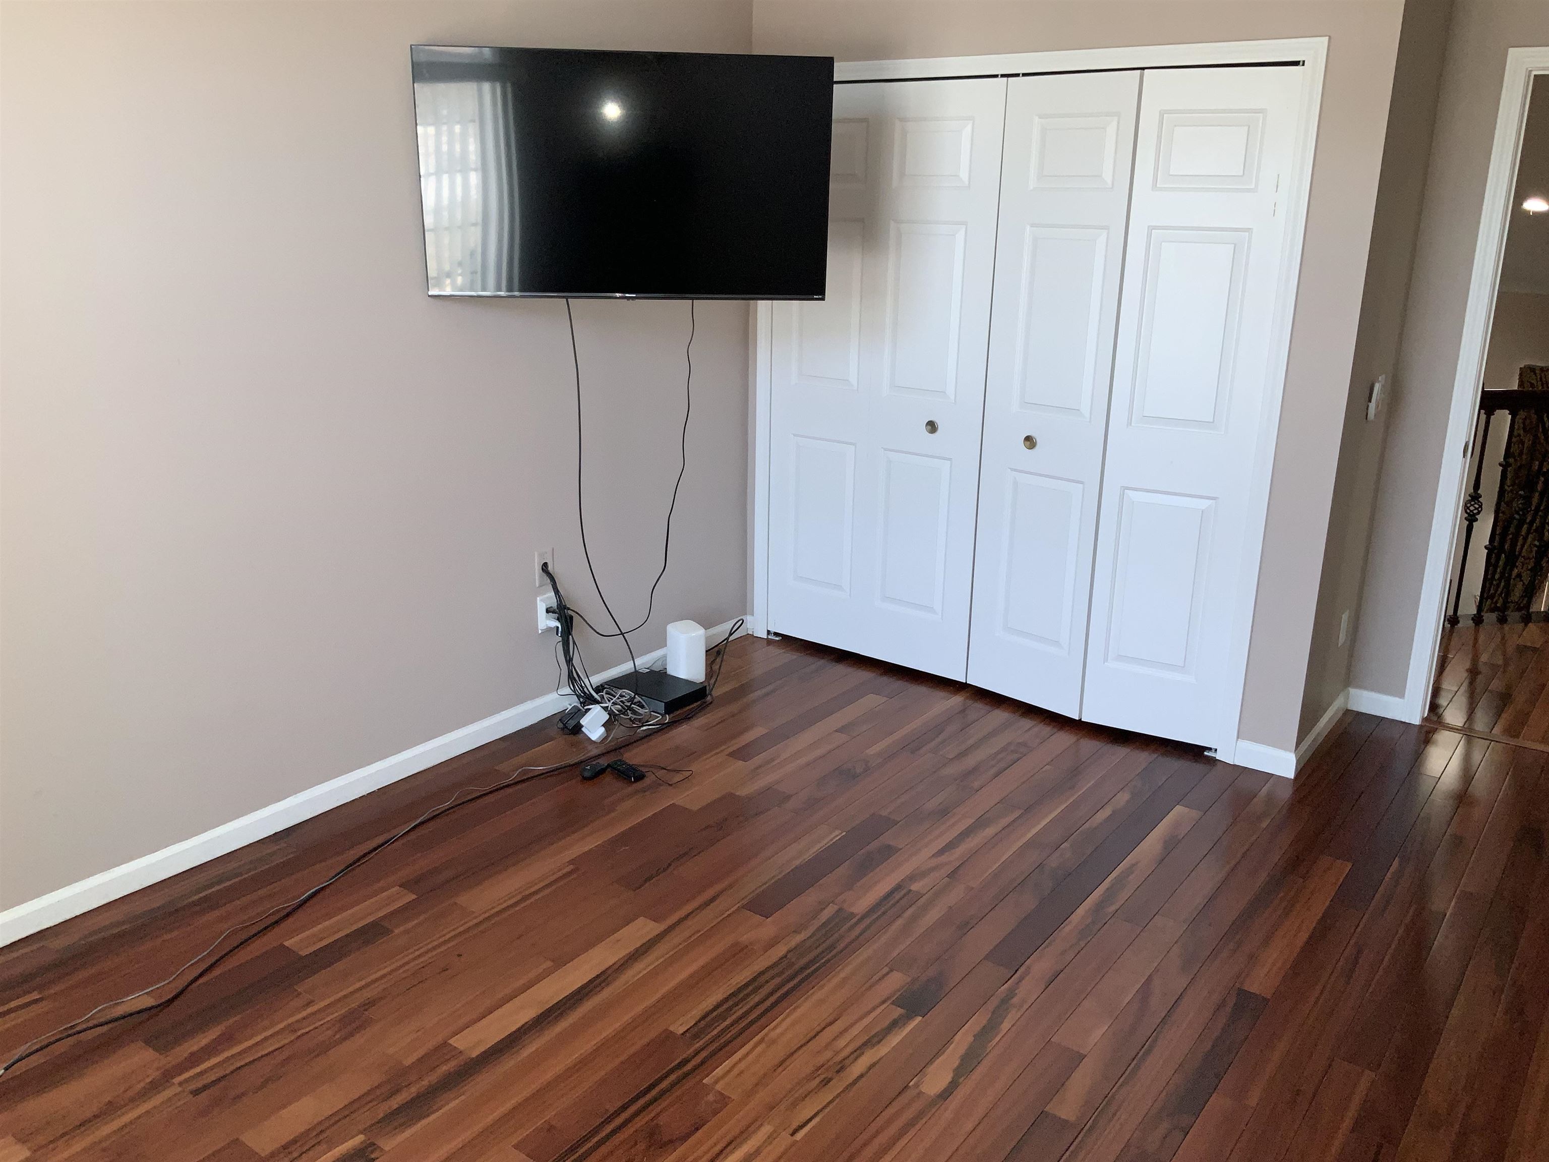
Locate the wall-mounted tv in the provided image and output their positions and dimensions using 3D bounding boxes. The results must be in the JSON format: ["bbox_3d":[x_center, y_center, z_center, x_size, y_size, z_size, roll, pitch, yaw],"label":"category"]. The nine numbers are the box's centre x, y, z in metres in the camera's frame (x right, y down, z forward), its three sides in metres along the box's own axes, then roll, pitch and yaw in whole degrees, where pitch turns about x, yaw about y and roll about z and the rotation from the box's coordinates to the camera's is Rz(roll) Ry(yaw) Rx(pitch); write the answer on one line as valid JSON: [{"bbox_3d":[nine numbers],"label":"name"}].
[{"bbox_3d":[-0.404,-1.114,3.592,1.117,0.650,0.065,-1,21,-6],"label":"wall-mounted tv"}]

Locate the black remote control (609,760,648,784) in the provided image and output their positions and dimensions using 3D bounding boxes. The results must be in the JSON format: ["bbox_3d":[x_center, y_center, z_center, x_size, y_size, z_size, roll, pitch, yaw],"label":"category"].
[{"bbox_3d":[-0.444,0.571,3.898,0.044,0.021,0.136,-12,21,-36],"label":"black remote control"}]

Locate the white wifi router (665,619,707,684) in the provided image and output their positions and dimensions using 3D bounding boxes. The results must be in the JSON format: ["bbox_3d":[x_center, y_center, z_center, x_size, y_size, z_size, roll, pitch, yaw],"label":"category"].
[{"bbox_3d":[-0.319,0.265,4.697,0.120,0.200,0.120,13,20,34],"label":"white wifi router"}]

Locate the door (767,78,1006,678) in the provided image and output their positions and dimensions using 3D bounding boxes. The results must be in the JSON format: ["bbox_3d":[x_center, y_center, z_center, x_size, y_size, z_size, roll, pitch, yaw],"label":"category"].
[{"bbox_3d":[0.362,-0.693,4.624,0.890,2.027,0.040,13,21,35],"label":"door"}]

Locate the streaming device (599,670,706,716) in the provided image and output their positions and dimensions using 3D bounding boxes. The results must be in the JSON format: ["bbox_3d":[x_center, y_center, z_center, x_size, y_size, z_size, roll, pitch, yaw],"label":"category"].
[{"bbox_3d":[-0.415,0.385,4.532,0.285,0.045,0.215,13,21,35],"label":"streaming device"}]

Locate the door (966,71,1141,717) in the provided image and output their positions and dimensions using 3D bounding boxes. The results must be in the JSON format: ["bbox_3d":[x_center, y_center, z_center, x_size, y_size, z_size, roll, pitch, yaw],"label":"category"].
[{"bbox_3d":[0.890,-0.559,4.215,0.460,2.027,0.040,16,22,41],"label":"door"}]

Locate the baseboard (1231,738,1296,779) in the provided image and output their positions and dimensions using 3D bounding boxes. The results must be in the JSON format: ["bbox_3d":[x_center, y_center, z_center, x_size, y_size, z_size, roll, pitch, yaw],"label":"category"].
[{"bbox_3d":[1.531,0.556,4.057,0.185,0.083,0.015,13,20,34],"label":"baseboard"}]

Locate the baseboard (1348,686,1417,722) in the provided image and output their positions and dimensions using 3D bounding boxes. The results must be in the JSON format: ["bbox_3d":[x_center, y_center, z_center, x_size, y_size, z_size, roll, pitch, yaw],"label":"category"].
[{"bbox_3d":[2.106,0.431,4.511,0.200,0.083,0.015,13,20,34],"label":"baseboard"}]

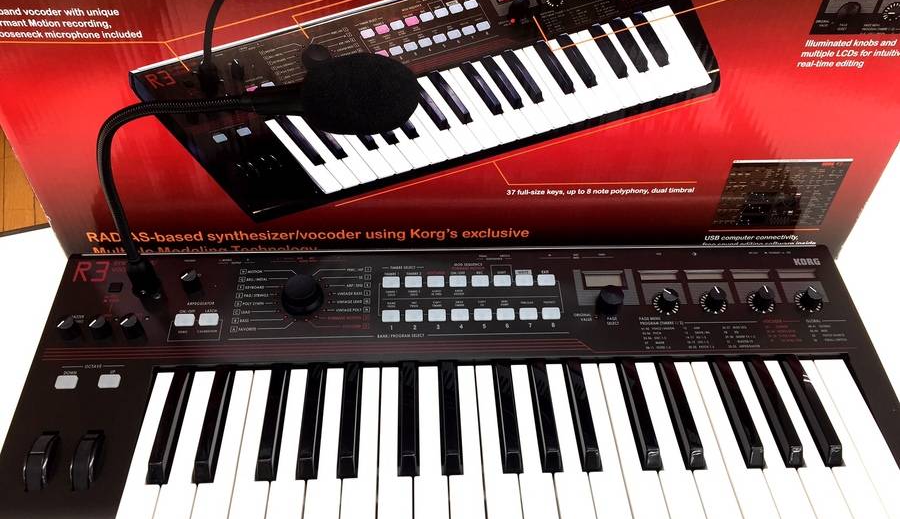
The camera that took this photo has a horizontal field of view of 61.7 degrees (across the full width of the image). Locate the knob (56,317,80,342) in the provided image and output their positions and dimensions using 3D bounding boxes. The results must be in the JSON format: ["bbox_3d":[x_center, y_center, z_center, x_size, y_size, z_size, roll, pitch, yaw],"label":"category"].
[{"bbox_3d":[-0.285,0.051,0.563,0.013,0.013,0.013,1,45,-1],"label":"knob"}]

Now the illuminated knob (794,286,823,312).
[{"bbox_3d":[0.288,0.031,0.600,0.021,0.013,0.021,-1,49,-2],"label":"illuminated knob"}]

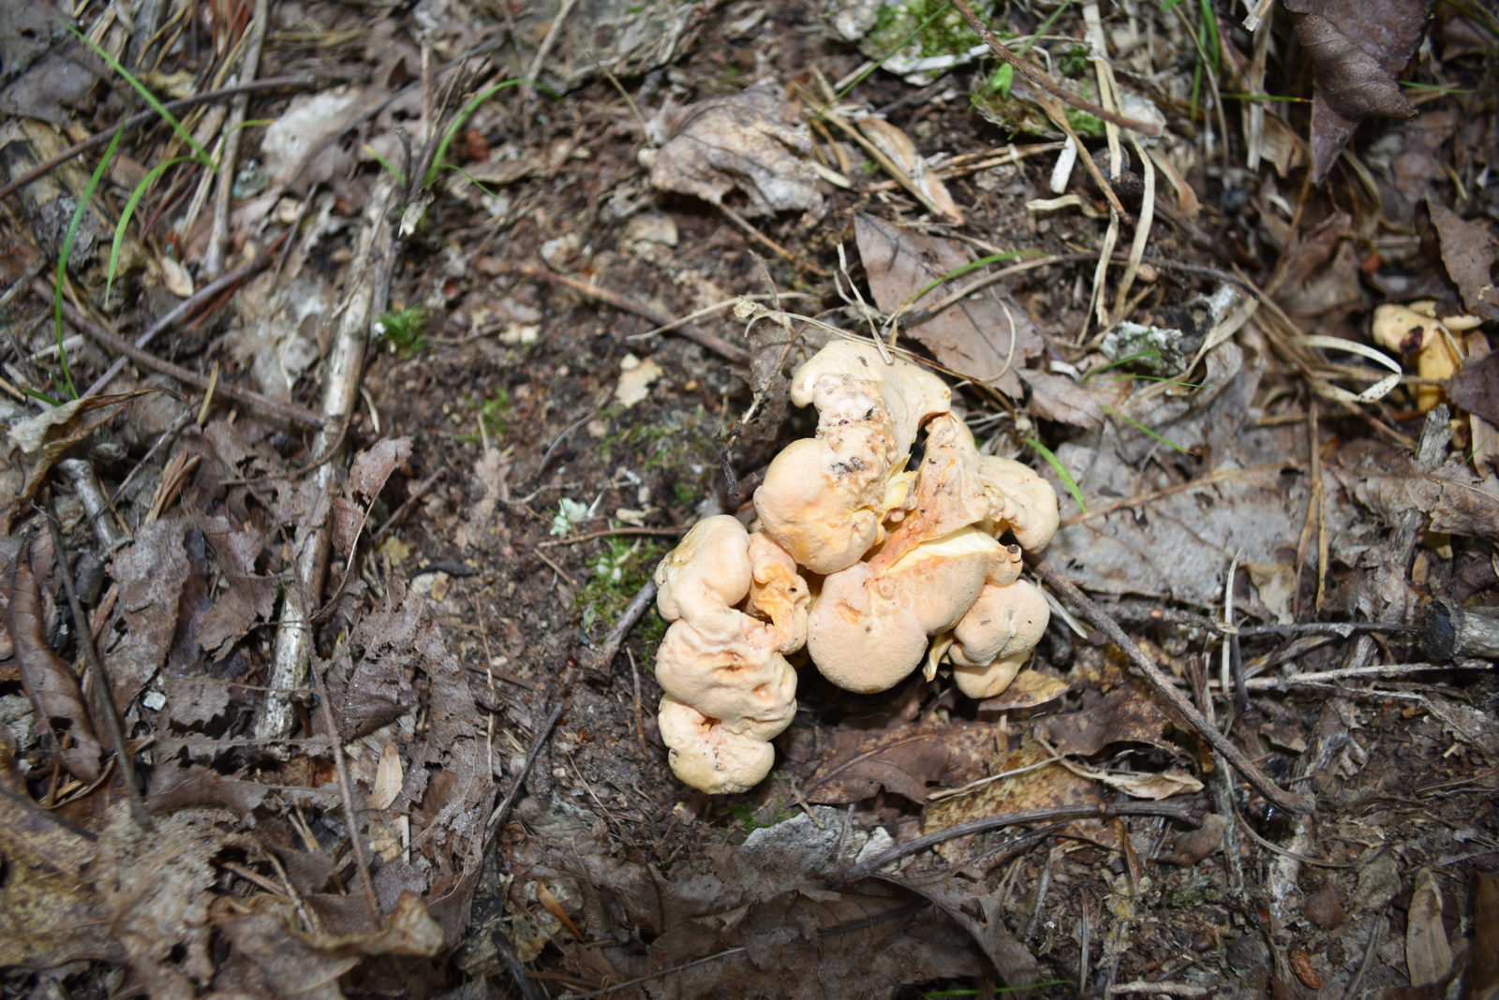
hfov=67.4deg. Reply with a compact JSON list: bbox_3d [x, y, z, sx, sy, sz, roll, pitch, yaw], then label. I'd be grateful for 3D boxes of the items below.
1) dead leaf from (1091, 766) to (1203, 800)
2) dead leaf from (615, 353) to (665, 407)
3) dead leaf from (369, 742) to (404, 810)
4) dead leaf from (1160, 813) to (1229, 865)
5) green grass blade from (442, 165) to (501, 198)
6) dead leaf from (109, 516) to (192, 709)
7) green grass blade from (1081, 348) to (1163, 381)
[{"bbox_3d":[0.152,0.109,0.429,0.043,0.011,0.011,3,58,2],"label":"dead leaf"},{"bbox_3d":[-0.055,-0.059,0.539,0.020,0.007,0.028,28,62,16],"label":"dead leaf"},{"bbox_3d":[-0.129,0.099,0.404,0.010,0.005,0.025,-1,56,-1],"label":"dead leaf"},{"bbox_3d":[0.155,0.118,0.393,0.032,0.009,0.013,-26,60,-16],"label":"dead leaf"},{"bbox_3d":[-0.143,-0.159,0.569,0.040,0.012,0.011,35,63,21],"label":"green grass blade"},{"bbox_3d":[-0.234,0.040,0.439,0.031,0.014,0.087,-15,57,-10],"label":"dead leaf"},{"bbox_3d":[0.166,-0.062,0.504,0.044,0.008,0.005,-22,59,-14],"label":"green grass blade"}]

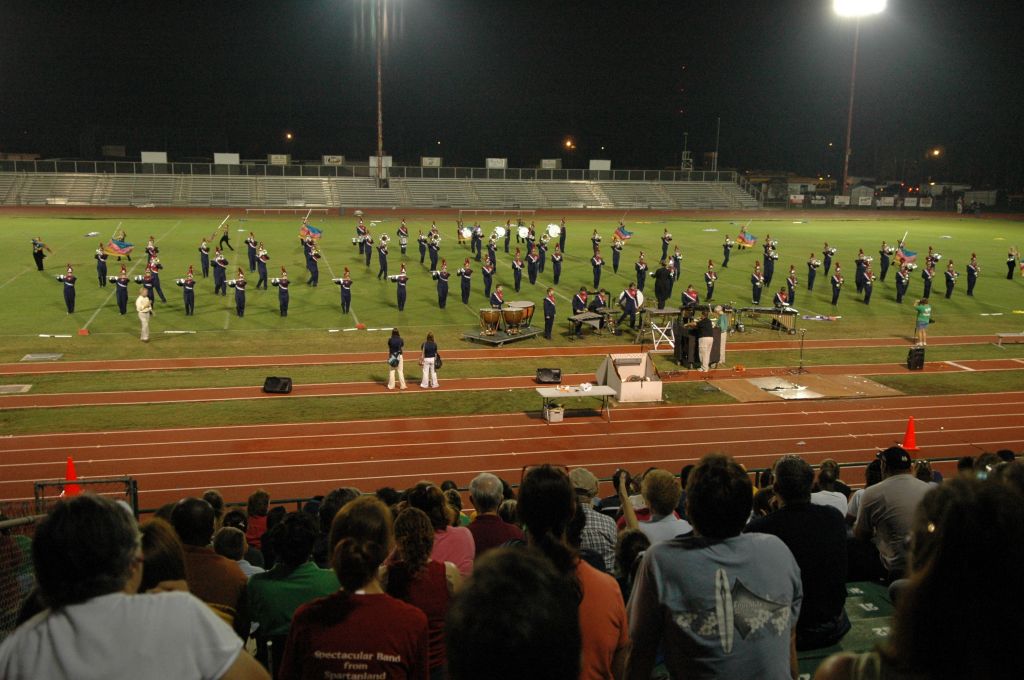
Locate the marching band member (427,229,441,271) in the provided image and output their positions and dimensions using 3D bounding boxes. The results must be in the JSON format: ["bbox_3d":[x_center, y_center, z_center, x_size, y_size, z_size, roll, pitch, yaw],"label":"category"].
[{"bbox_3d":[-3.847,-4.376,47.550,0.650,1.925,0.650,-1,11,-14],"label":"marching band member"}]

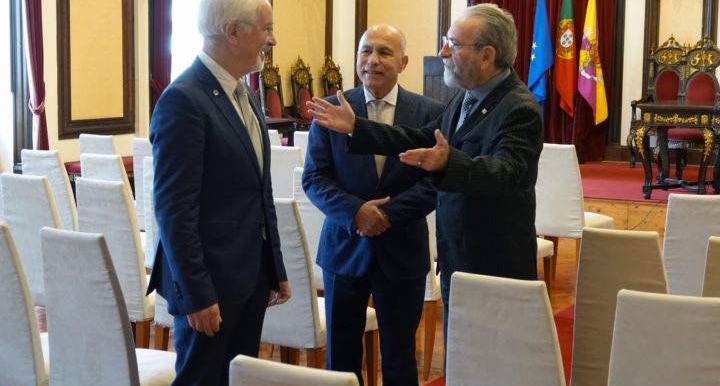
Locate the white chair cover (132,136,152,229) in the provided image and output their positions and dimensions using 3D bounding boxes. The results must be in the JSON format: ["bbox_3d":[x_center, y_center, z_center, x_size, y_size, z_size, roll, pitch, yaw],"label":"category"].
[{"bbox_3d":[-1.204,-0.071,8.182,0.420,0.607,0.630,5,8,30],"label":"white chair cover"}]

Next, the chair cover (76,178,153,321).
[{"bbox_3d":[-0.959,0.215,5.458,0.385,0.584,0.616,5,8,30],"label":"chair cover"}]

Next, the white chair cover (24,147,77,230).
[{"bbox_3d":[-1.647,0.043,7.170,0.420,0.607,0.630,5,8,29],"label":"white chair cover"}]

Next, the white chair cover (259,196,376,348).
[{"bbox_3d":[-0.215,0.295,5.211,0.420,0.607,0.630,5,8,30],"label":"white chair cover"}]

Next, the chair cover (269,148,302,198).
[{"bbox_3d":[-0.322,-0.008,7.404,0.385,0.584,0.616,5,8,28],"label":"chair cover"}]

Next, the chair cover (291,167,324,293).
[{"bbox_3d":[-0.059,0.160,6.366,0.420,0.607,0.630,5,8,30],"label":"chair cover"}]

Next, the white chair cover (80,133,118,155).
[{"bbox_3d":[-1.534,-0.100,8.000,0.385,0.584,0.616,4,8,26],"label":"white chair cover"}]

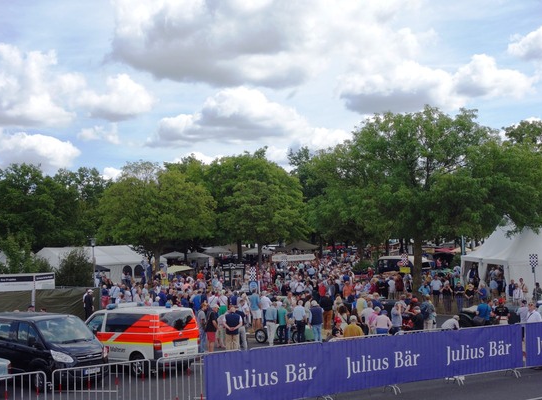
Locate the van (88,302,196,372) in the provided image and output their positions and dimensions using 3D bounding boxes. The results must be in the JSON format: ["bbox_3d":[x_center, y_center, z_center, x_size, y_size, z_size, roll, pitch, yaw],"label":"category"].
[{"bbox_3d":[-4.711,4.525,25.605,4.850,2.070,1.920,-3,-3,39],"label":"van"}]

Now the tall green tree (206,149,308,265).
[{"bbox_3d":[-1.256,1.446,72.009,9.580,12.431,9.200,-1,-3,0],"label":"tall green tree"}]

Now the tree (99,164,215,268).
[{"bbox_3d":[-7.708,2.092,51.965,8.004,9.572,7.800,-1,-3,0],"label":"tree"}]

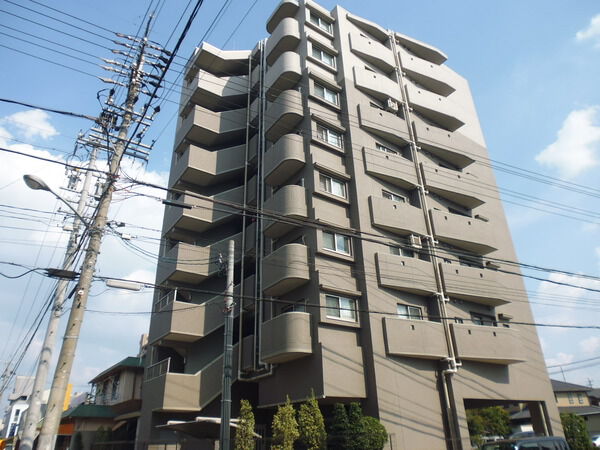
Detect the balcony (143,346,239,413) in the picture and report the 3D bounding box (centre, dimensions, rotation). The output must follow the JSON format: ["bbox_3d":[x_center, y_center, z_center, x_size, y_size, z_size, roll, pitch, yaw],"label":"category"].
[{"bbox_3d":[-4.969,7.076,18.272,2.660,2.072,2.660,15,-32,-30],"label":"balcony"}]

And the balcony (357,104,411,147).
[{"bbox_3d":[4.514,-5.299,22.139,3.192,1.372,0.602,15,-32,-30],"label":"balcony"}]

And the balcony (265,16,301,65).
[{"bbox_3d":[-0.944,-10.568,23.829,1.041,1.400,2.296,15,-32,-30],"label":"balcony"}]

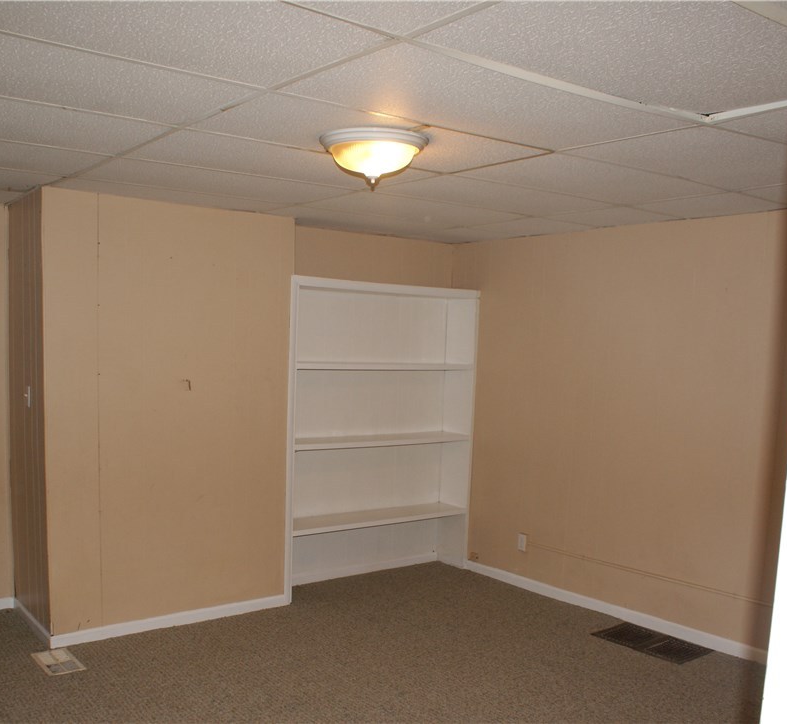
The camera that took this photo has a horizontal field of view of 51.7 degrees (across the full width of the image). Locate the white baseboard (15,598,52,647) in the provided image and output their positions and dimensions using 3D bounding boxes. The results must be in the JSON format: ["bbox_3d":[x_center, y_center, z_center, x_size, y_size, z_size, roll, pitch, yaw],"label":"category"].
[{"bbox_3d":[-2.030,1.450,4.548,0.015,0.070,0.750,-1,3,-38],"label":"white baseboard"}]

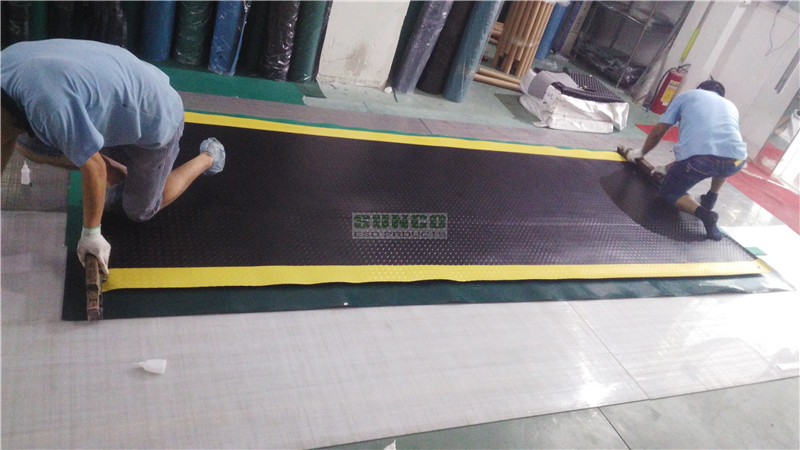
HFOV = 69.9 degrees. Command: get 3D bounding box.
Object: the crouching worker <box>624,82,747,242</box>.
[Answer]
[{"bbox_3d":[1.970,-0.478,3.713,0.580,0.730,0.940,11,31,-10],"label":"crouching worker"}]

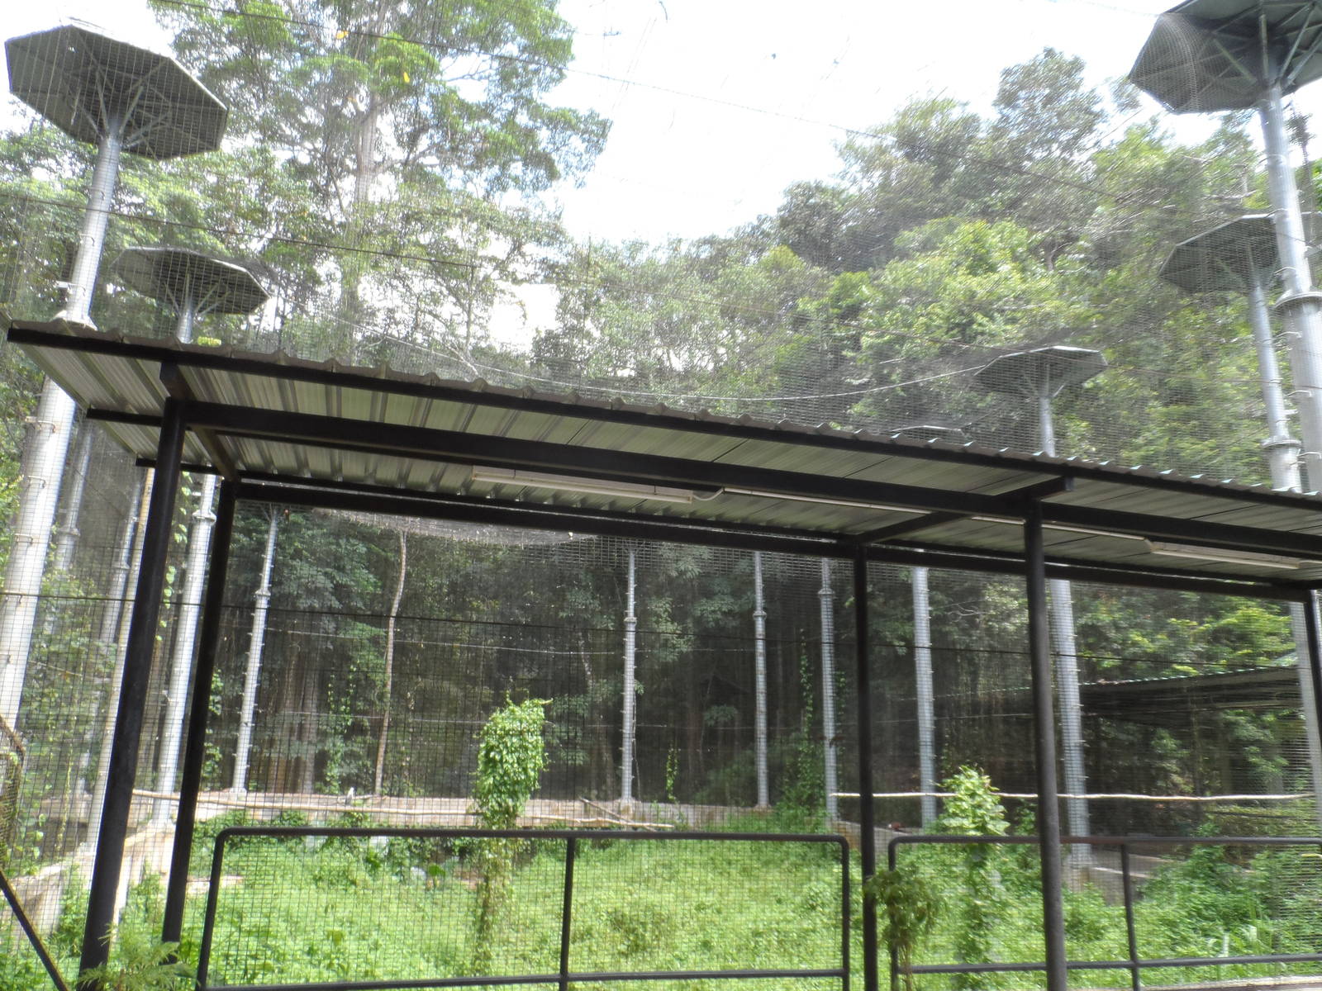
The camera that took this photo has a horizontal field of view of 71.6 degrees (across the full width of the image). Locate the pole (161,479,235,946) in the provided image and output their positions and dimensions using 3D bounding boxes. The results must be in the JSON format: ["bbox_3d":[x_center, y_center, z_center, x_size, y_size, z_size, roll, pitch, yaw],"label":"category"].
[{"bbox_3d":[-2.875,1.434,5.699,0.100,3.140,0.100,2,-14,0],"label":"pole"}]

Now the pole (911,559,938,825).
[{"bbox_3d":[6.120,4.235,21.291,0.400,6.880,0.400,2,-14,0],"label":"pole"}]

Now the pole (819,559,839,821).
[{"bbox_3d":[4.515,4.825,24.302,0.400,7.280,0.400,2,-14,0],"label":"pole"}]

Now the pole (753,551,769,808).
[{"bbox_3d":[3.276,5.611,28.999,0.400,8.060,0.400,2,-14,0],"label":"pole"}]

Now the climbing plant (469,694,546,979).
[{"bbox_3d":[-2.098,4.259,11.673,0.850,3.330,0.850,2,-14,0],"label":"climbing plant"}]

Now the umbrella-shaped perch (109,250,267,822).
[{"bbox_3d":[-7.997,0.678,14.462,2.500,9.000,2.500,2,-14,0],"label":"umbrella-shaped perch"}]

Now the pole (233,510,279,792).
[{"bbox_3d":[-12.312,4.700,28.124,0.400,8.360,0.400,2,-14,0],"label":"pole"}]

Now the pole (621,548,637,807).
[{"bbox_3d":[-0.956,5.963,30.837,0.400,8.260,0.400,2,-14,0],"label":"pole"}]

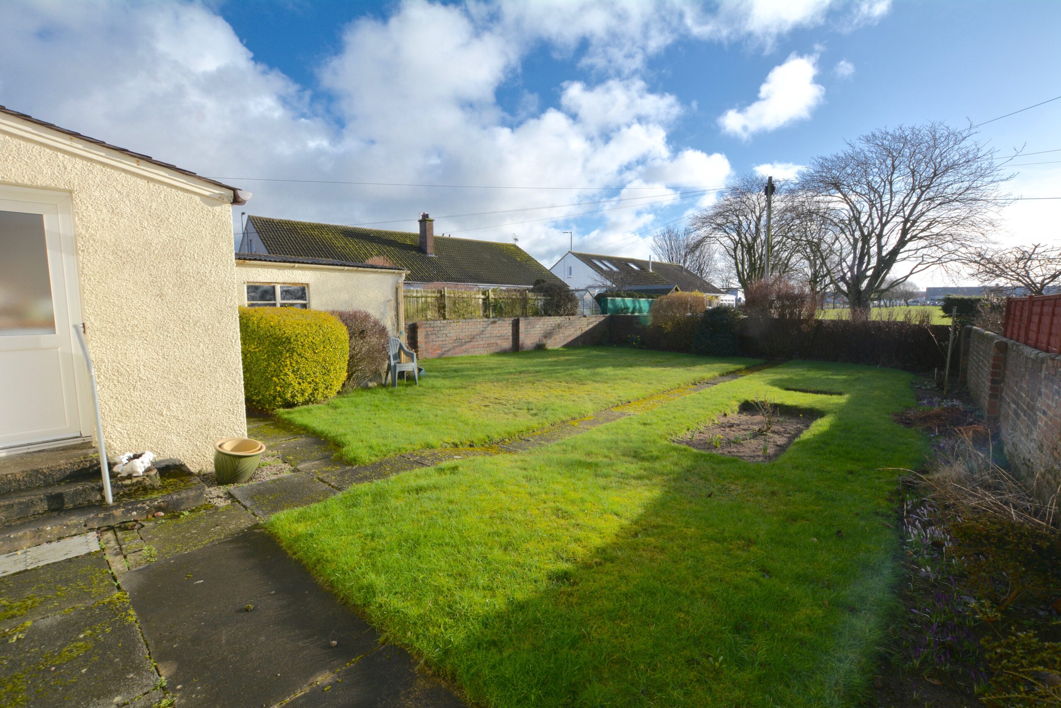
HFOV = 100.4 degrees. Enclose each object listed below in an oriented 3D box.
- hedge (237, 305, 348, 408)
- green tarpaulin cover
[{"bbox_3d":[-4.043,-0.027,7.671,1.250,1.570,1.700,-6,9,-43],"label":"hedge"},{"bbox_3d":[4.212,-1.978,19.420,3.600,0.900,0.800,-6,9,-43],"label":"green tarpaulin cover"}]

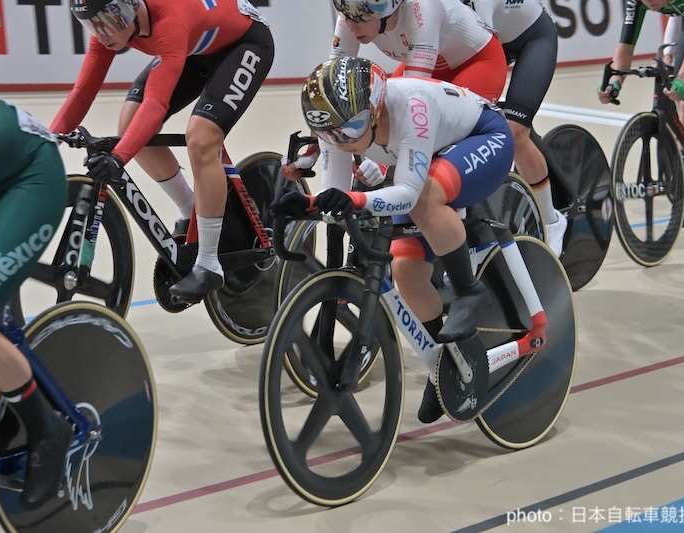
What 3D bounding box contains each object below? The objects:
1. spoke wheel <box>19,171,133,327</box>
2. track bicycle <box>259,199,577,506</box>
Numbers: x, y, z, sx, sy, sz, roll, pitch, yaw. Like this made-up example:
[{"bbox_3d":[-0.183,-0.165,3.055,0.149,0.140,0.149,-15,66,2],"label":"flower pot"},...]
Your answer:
[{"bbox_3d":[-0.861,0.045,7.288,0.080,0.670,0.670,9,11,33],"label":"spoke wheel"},{"bbox_3d":[0.267,0.160,6.984,0.360,0.930,1.644,1,7,37],"label":"track bicycle"}]

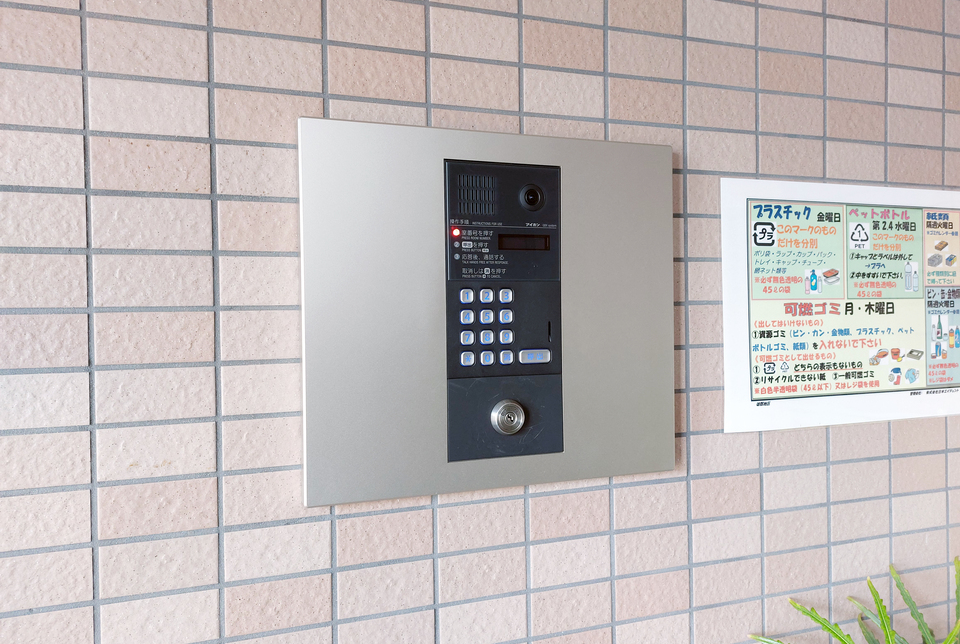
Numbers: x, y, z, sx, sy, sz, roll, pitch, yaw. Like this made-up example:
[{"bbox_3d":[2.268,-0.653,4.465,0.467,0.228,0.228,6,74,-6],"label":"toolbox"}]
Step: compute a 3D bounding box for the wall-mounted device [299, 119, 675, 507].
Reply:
[{"bbox_3d":[0.025,-0.011,0.682,0.400,0.360,0.015,-1,1,-18],"label":"wall-mounted device"}]

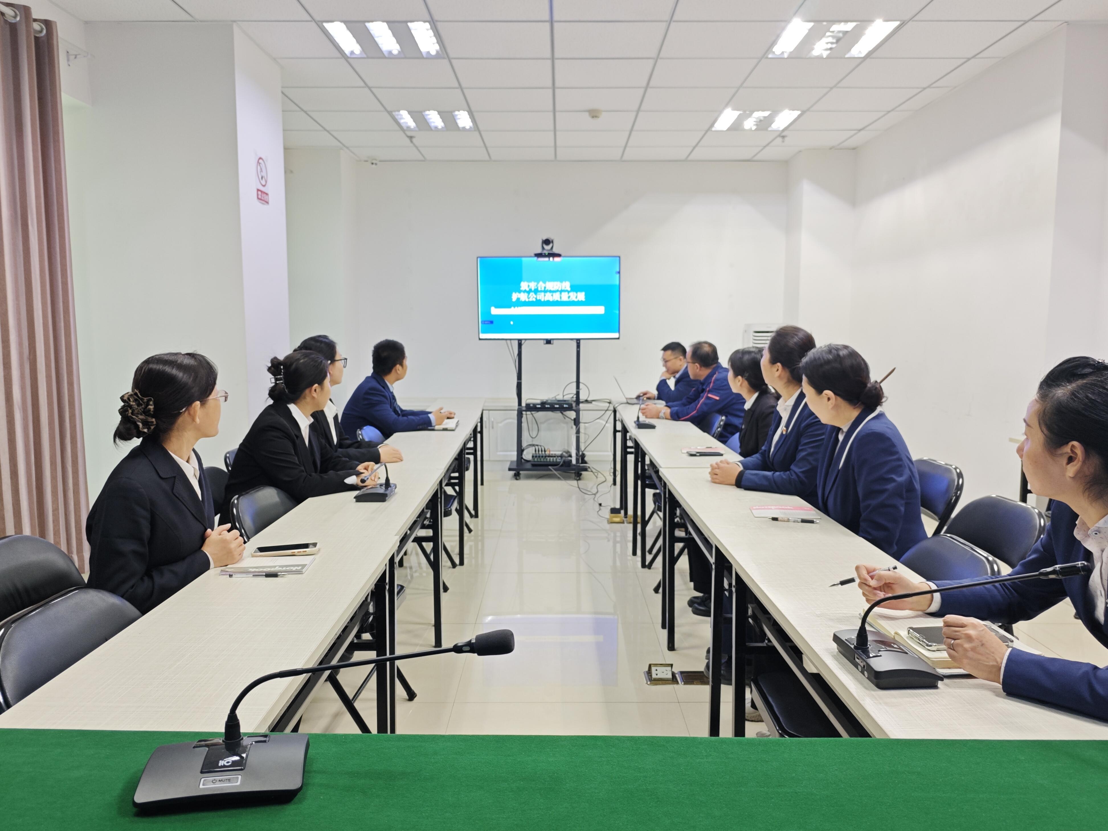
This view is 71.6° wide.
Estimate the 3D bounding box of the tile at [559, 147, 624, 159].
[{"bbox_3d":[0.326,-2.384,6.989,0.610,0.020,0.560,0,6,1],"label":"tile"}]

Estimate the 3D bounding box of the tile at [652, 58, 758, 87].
[{"bbox_3d":[0.927,-2.158,4.836,0.618,0.020,0.557,0,6,0],"label":"tile"}]

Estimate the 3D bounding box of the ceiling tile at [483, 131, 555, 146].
[{"bbox_3d":[-0.292,-2.325,6.445,0.610,0.020,0.560,0,6,1],"label":"ceiling tile"}]

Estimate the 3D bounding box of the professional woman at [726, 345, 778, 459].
[{"bbox_3d":[0.928,0.309,3.724,0.612,1.265,0.449,2,7,12],"label":"professional woman"}]

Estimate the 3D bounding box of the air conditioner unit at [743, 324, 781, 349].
[{"bbox_3d":[2.005,-0.178,7.355,0.439,1.408,0.326,0,7,0],"label":"air conditioner unit"}]

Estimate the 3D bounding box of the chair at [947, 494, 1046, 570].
[{"bbox_3d":[1.266,0.681,2.564,0.480,0.800,0.460,0,6,-5],"label":"chair"}]

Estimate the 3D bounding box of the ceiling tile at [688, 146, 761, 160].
[{"bbox_3d":[1.548,-2.392,7.009,0.612,0.020,0.571,0,7,0],"label":"ceiling tile"}]

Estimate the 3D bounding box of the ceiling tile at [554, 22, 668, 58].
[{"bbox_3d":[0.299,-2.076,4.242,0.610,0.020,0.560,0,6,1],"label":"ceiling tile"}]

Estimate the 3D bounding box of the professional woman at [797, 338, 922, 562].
[{"bbox_3d":[0.854,0.446,2.303,0.571,1.316,0.469,1,7,10],"label":"professional woman"}]

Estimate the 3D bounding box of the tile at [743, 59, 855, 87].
[{"bbox_3d":[1.528,-2.137,4.790,0.612,0.020,0.571,0,7,0],"label":"tile"}]

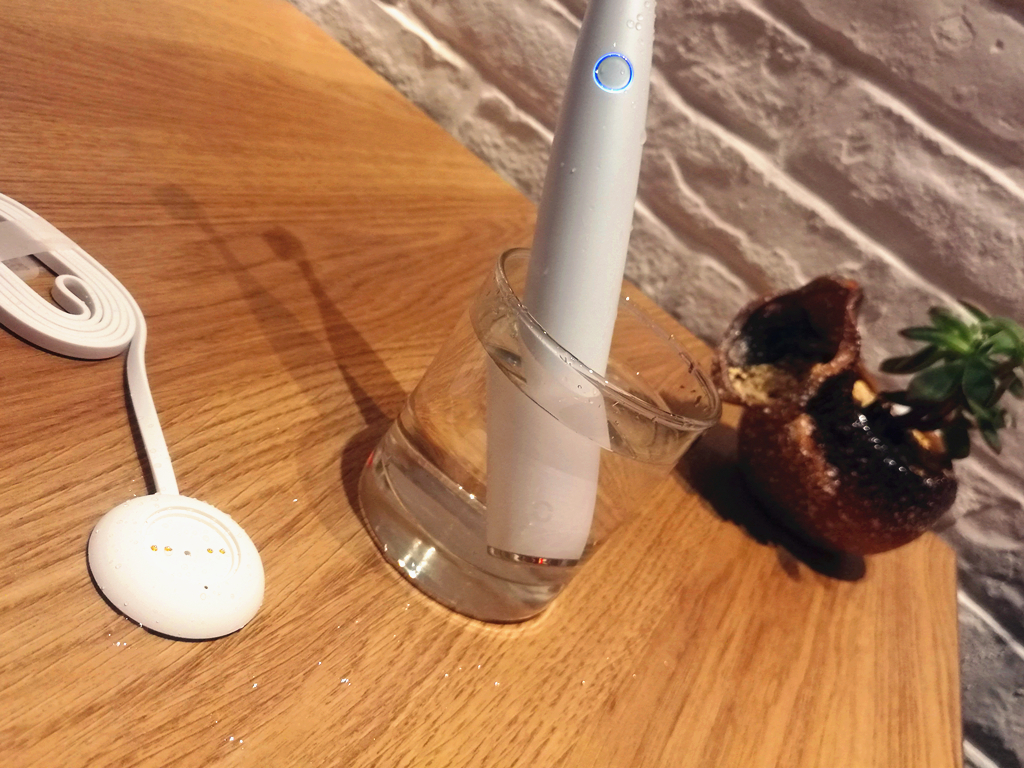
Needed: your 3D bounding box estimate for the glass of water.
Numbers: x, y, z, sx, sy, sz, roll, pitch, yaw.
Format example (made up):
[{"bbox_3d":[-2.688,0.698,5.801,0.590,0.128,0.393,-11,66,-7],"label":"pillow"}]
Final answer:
[{"bbox_3d":[0.007,0.017,0.262,0.081,0.092,0.081,42,27,14],"label":"glass of water"}]

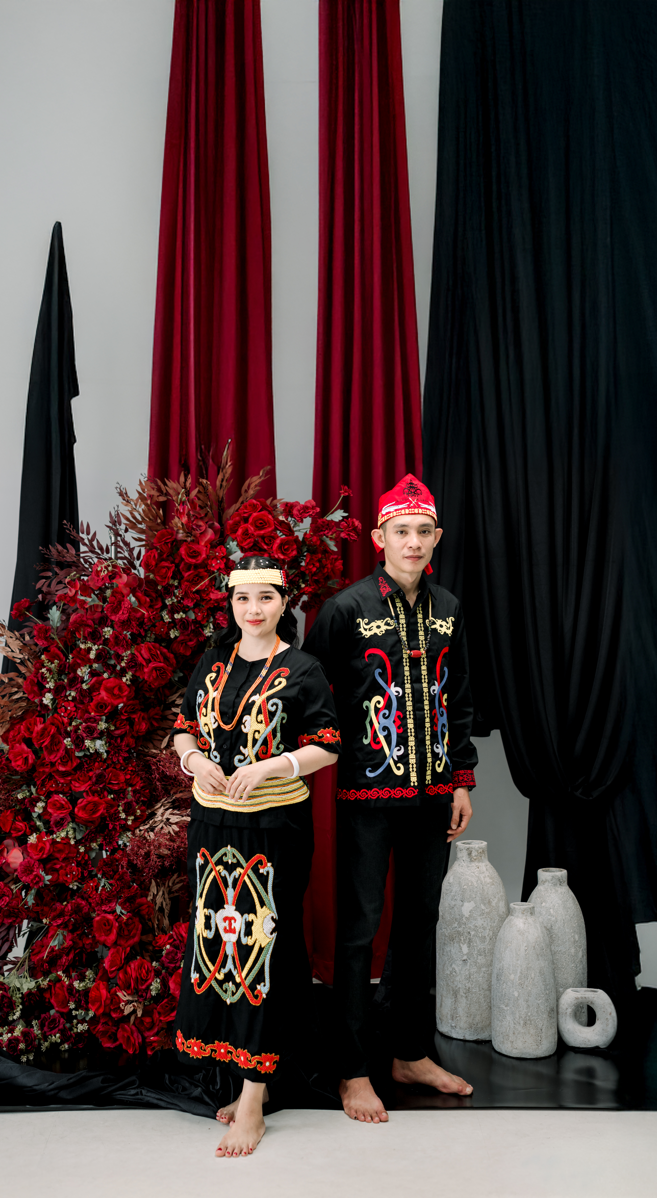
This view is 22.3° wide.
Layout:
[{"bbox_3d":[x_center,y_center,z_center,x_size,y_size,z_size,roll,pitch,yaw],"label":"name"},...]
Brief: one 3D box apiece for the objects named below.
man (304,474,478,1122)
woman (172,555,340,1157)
[{"bbox_3d":[0.174,0.500,4.690,0.500,1.690,0.330,0,0,-20],"label":"man"},{"bbox_3d":[-0.192,0.640,4.380,0.450,1.520,0.400,0,0,16],"label":"woman"}]

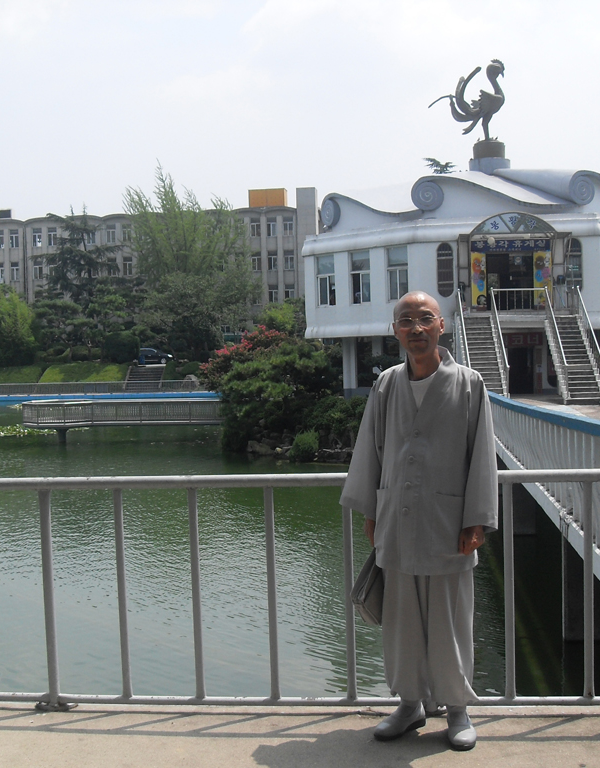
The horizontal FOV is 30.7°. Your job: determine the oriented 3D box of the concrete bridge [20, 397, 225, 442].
[{"bbox_3d":[-6.932,1.464,44.500,8.500,1.700,2.800,-2,2,6],"label":"concrete bridge"}]

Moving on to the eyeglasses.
[{"bbox_3d":[0.430,-0.221,3.999,0.143,0.046,0.140,-3,2,11],"label":"eyeglasses"}]

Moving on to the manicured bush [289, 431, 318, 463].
[{"bbox_3d":[0.110,1.986,34.500,0.920,0.950,0.900,-2,2,0],"label":"manicured bush"}]

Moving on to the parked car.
[{"bbox_3d":[-13.205,-2.455,97.000,4.500,1.450,1.780,-2,2,3],"label":"parked car"}]

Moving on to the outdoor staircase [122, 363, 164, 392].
[{"bbox_3d":[-12.614,-0.445,88.500,3.050,1.950,4.000,-2,2,-2],"label":"outdoor staircase"}]

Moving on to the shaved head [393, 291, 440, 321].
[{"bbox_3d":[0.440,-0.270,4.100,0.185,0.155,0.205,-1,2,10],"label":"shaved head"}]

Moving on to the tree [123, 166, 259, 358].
[{"bbox_3d":[-10.105,-11.212,101.000,12.000,17.200,11.000,-2,2,0],"label":"tree"}]

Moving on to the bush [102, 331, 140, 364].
[{"bbox_3d":[-14.352,-2.911,88.000,3.000,2.700,2.800,-1,2,9],"label":"bush"}]

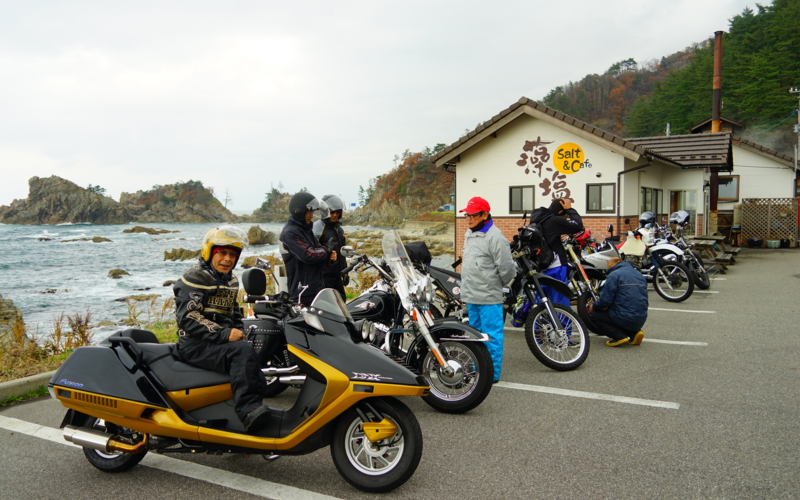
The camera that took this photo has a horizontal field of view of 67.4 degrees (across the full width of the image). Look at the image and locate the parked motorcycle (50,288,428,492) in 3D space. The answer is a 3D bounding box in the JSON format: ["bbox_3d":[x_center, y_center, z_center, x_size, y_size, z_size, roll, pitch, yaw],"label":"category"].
[{"bbox_3d":[-0.979,0.793,3.515,2.280,1.160,0.750,0,4,10],"label":"parked motorcycle"}]

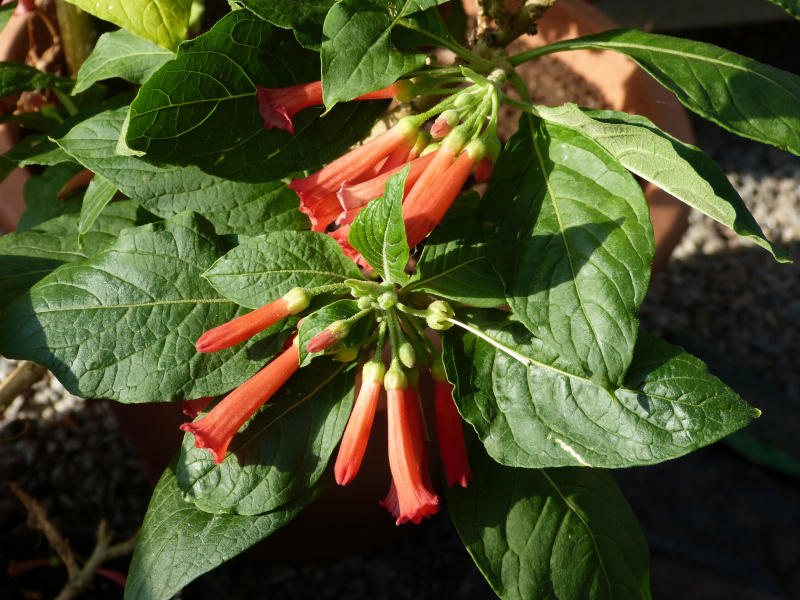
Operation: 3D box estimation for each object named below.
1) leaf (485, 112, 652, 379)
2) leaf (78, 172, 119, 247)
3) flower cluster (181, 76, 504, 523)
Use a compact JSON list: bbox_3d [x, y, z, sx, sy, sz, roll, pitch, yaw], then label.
[{"bbox_3d":[0.062,-0.018,0.510,0.058,0.022,0.108,-10,69,-9],"label":"leaf"},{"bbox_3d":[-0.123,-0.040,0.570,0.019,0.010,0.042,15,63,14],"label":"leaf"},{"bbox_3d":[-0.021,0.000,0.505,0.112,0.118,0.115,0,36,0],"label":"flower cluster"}]

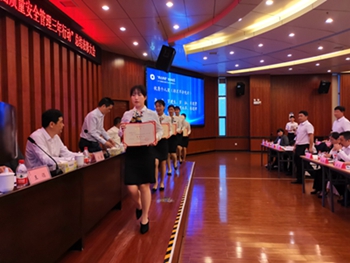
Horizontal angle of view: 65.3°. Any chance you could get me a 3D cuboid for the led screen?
[{"bbox_3d":[0.175,-1.340,11.810,0.100,2.278,4.040,1,2,38],"label":"led screen"}]

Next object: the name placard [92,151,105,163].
[{"bbox_3d":[-0.897,0.288,3.170,0.080,0.100,0.220,0,2,6],"label":"name placard"}]

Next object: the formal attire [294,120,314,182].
[{"bbox_3d":[2.974,0.474,6.318,0.320,1.460,0.470,-1,2,-18],"label":"formal attire"}]

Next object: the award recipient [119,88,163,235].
[{"bbox_3d":[-0.377,0.292,3.210,0.490,1.650,0.500,0,2,3],"label":"award recipient"}]

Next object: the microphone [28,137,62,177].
[{"bbox_3d":[-1.123,0.214,2.357,0.320,0.310,0.100,0,2,6],"label":"microphone"}]

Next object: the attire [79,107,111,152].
[{"bbox_3d":[-1.237,0.385,4.213,0.540,1.420,0.480,0,2,7],"label":"attire"}]

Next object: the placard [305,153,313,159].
[{"bbox_3d":[2.534,0.454,5.127,0.080,0.100,0.220,0,2,6],"label":"placard"}]

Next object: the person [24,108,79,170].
[{"bbox_3d":[-1.346,0.456,2.895,0.680,1.360,0.560,0,2,16],"label":"person"}]

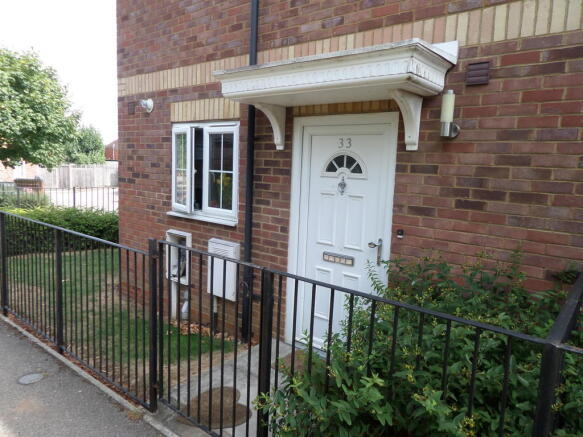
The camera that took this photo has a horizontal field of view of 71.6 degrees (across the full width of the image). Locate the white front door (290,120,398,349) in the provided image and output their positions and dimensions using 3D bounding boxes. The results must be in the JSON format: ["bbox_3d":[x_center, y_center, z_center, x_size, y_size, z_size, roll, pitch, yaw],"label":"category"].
[{"bbox_3d":[0.368,0.200,3.386,0.975,2.075,0.095,8,10,39],"label":"white front door"}]

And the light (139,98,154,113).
[{"bbox_3d":[-1.761,-1.360,4.851,0.170,0.173,0.145,8,10,39],"label":"light"}]

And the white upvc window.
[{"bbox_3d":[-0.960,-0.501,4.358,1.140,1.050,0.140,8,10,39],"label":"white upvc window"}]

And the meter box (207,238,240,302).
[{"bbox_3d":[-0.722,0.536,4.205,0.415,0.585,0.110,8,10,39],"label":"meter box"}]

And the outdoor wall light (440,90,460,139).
[{"bbox_3d":[1.036,-0.676,2.627,0.095,0.298,0.140,8,10,39],"label":"outdoor wall light"}]

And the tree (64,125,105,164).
[{"bbox_3d":[-15.900,-4.900,31.000,3.300,4.400,3.300,-1,8,-27],"label":"tree"}]

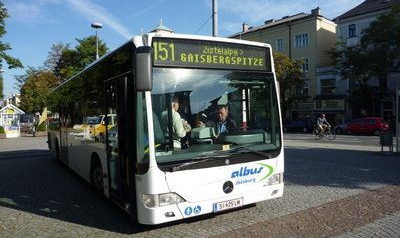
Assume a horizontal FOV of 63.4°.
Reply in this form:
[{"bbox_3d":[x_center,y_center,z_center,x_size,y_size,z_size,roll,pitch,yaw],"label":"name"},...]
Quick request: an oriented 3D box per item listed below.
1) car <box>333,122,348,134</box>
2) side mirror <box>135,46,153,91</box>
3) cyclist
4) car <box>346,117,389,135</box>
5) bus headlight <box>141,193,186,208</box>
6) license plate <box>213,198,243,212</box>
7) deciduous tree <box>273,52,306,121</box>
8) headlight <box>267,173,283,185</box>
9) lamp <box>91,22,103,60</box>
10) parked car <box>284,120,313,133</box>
[{"bbox_3d":[15.900,0.700,34.000,1.720,1.460,4.100,-1,0,-42],"label":"car"},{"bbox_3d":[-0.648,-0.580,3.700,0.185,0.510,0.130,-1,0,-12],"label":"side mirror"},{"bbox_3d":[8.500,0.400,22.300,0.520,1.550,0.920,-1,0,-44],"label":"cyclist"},{"bbox_3d":[15.600,0.660,30.500,1.700,1.550,3.900,-1,0,-42],"label":"car"},{"bbox_3d":[-0.458,1.048,4.260,0.530,0.180,0.180,-2,1,-20],"label":"bus headlight"},{"bbox_3d":[0.414,1.228,4.656,0.520,0.120,0.020,-3,2,-30],"label":"license plate"},{"bbox_3d":[9.954,-3.400,40.000,6.300,9.700,6.300,-1,0,0],"label":"deciduous tree"},{"bbox_3d":[1.172,0.983,5.214,0.510,0.180,0.180,-3,2,-41],"label":"headlight"},{"bbox_3d":[-5.407,-1.723,17.000,0.620,6.730,0.620,-1,0,0],"label":"lamp"},{"bbox_3d":[10.800,0.700,36.600,1.720,1.450,4.200,-1,0,-42],"label":"parked car"}]

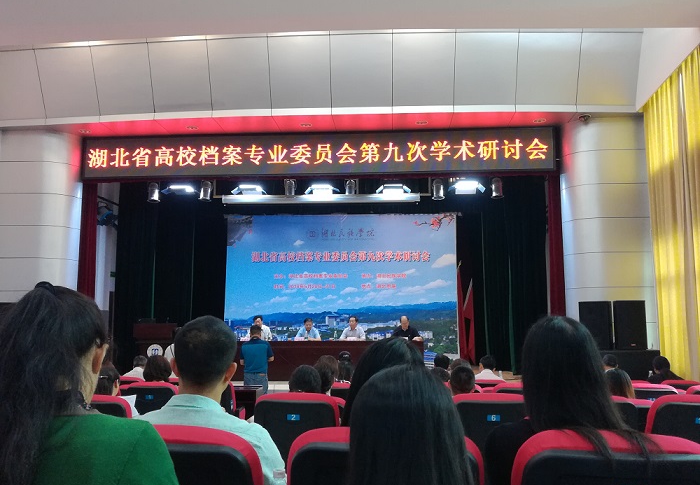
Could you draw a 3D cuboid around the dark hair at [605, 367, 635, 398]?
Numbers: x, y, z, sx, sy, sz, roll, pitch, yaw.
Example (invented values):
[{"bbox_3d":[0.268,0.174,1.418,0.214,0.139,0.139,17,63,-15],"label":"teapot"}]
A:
[{"bbox_3d":[1.996,1.066,3.880,0.210,0.280,0.220,0,-8,3],"label":"dark hair"}]

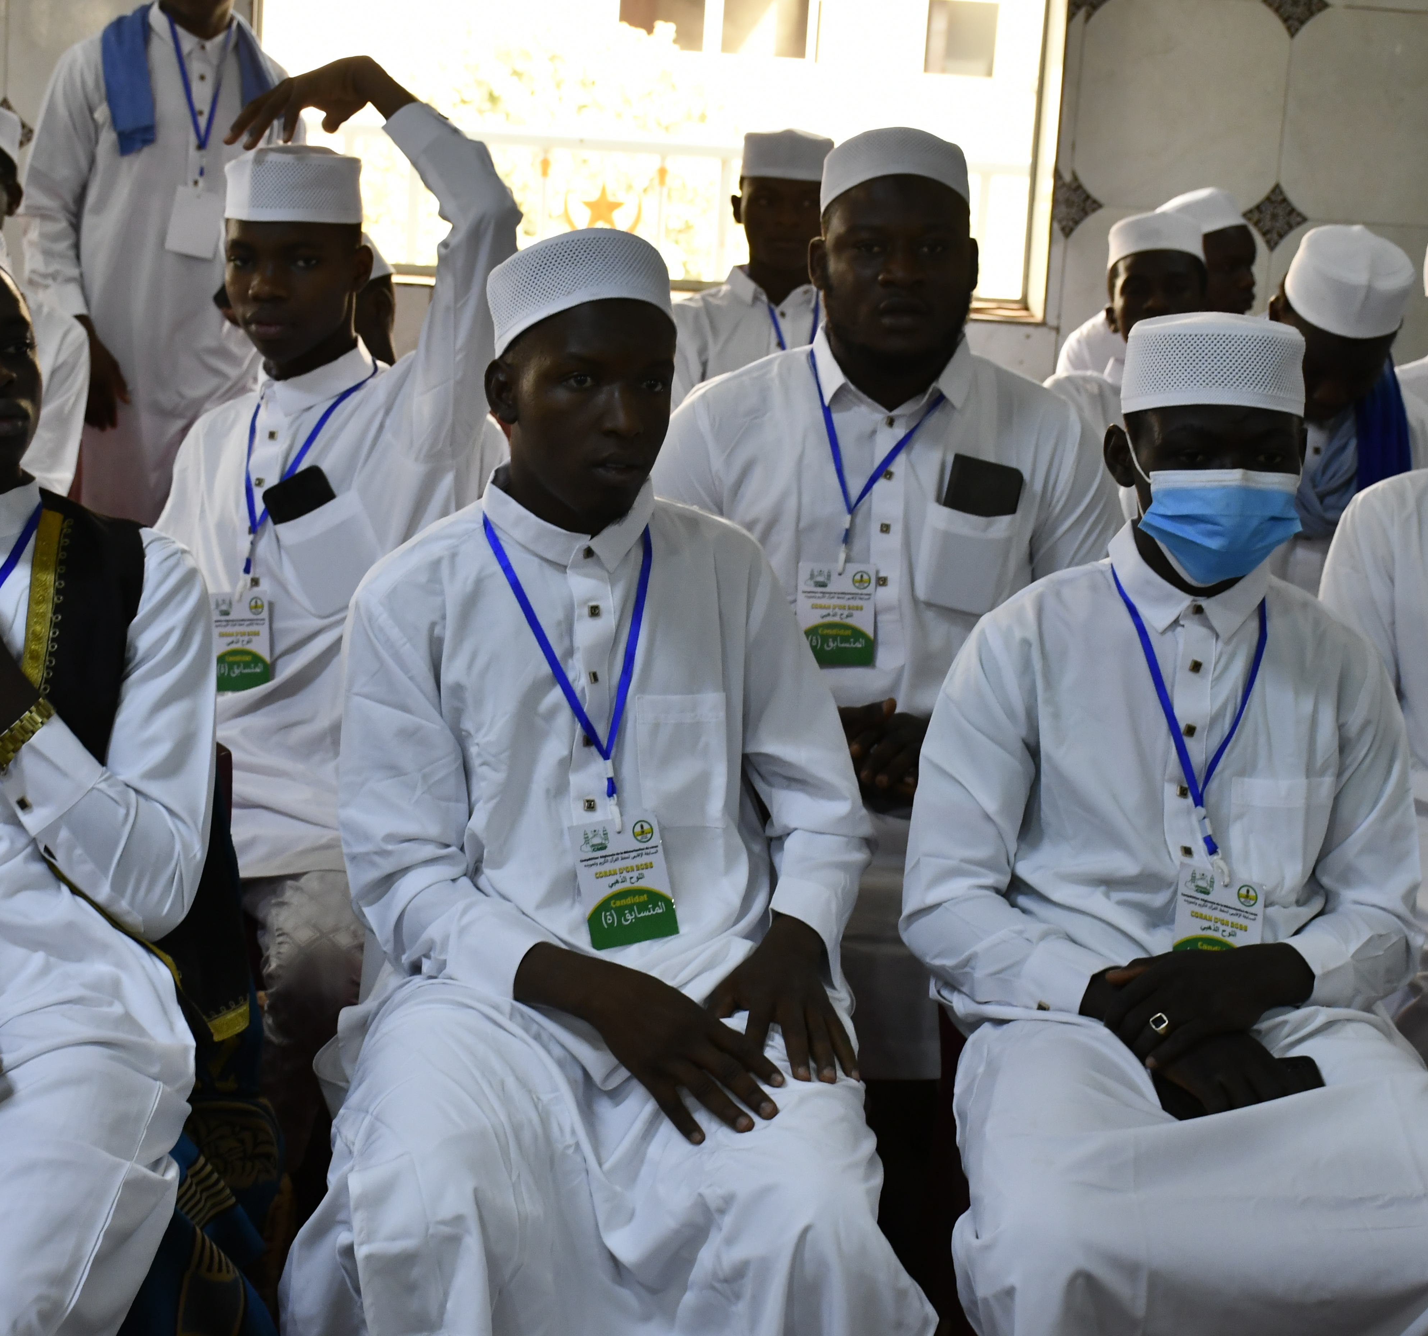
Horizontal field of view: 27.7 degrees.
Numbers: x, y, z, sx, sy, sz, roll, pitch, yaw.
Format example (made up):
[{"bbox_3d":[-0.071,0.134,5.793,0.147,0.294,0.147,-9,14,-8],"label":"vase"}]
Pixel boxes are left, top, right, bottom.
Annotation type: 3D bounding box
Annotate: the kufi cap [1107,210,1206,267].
[{"bbox_3d":[0.760,-0.741,4.980,0.167,0.088,0.185,1,-7,-8],"label":"kufi cap"}]

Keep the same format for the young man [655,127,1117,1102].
[{"bbox_3d":[0.191,0.087,3.290,0.570,1.360,0.760,3,11,2],"label":"young man"}]

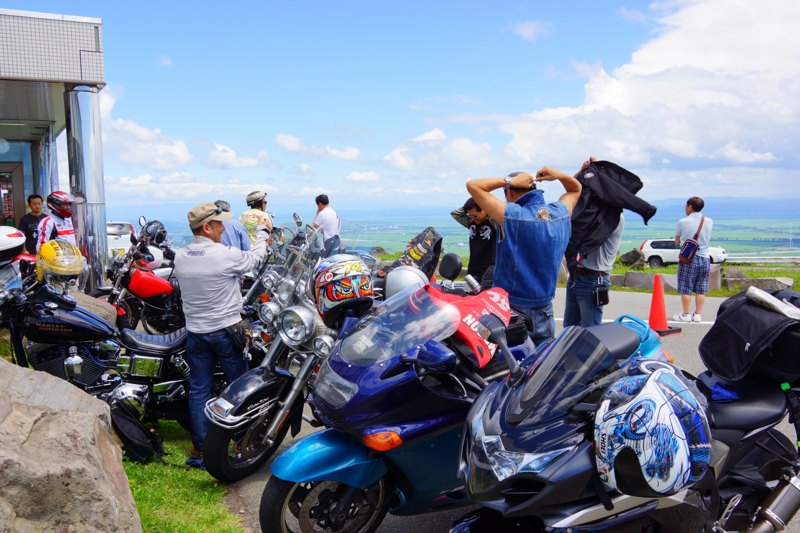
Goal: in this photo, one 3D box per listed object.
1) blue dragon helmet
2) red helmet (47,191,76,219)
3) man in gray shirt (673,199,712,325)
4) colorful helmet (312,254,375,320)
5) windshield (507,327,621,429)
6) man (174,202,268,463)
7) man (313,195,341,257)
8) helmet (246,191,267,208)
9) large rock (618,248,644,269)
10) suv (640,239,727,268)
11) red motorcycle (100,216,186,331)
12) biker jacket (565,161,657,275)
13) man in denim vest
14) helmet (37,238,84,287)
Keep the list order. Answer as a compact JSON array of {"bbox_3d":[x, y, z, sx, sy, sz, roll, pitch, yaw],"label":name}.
[{"bbox_3d":[0.619,0.398,1.790,0.260,0.340,0.270,-12,0,-36],"label":"blue dragon helmet"},{"bbox_3d":[-3.705,-0.671,8.000,0.330,0.280,0.250,1,5,16],"label":"red helmet"},{"bbox_3d":[3.923,-0.115,9.800,0.500,1.670,0.360,-1,5,-8],"label":"man in gray shirt"},{"bbox_3d":[-0.265,0.106,3.380,0.255,0.270,0.340,-3,-16,-33],"label":"colorful helmet"},{"bbox_3d":[0.539,0.368,2.430,0.330,0.310,0.360,-2,5,-22],"label":"windshield"},{"bbox_3d":[-1.113,0.410,4.570,0.520,1.650,0.520,3,6,36],"label":"man"},{"bbox_3d":[-1.280,-0.381,12.600,0.420,1.720,0.480,2,5,28],"label":"man"},{"bbox_3d":[-1.840,-0.859,9.400,0.290,0.180,0.240,-12,8,-16],"label":"helmet"},{"bbox_3d":[5.380,-0.174,17.000,0.600,0.460,0.500,1,5,15],"label":"large rock"},{"bbox_3d":[16.079,-0.741,41.800,4.630,1.690,1.790,3,6,29],"label":"suv"},{"bbox_3d":[-2.511,0.302,8.200,2.050,1.290,0.800,0,5,12],"label":"red motorcycle"},{"bbox_3d":[1.766,-0.403,6.150,0.720,0.930,0.500,-3,5,-20],"label":"biker jacket"},{"bbox_3d":[0.750,0.309,4.450,0.720,1.810,0.460,-2,5,-15],"label":"man in denim vest"},{"bbox_3d":[-2.084,-0.025,4.500,0.310,0.270,0.260,23,18,37],"label":"helmet"}]

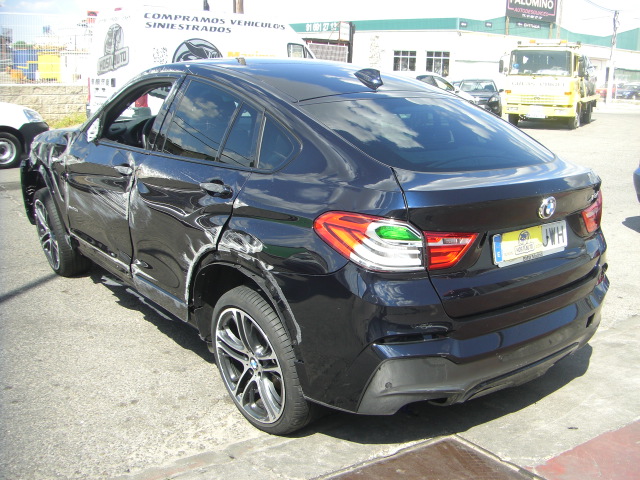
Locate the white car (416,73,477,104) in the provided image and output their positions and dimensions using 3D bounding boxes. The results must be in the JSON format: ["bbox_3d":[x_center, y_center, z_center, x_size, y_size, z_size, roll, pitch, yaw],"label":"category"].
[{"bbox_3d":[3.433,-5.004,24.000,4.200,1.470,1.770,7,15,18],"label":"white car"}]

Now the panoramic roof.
[{"bbox_3d":[-0.058,-0.917,3.950,1.117,0.137,1.176,-10,24,-38],"label":"panoramic roof"}]

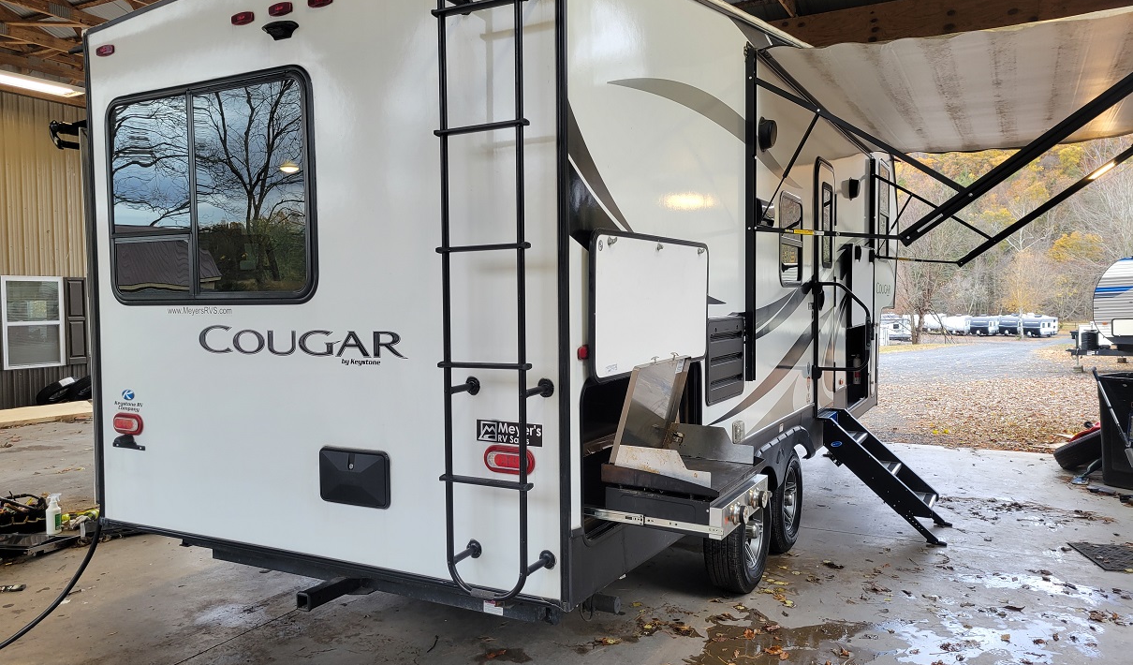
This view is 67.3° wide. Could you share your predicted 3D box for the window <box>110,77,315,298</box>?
[{"bbox_3d":[-1.499,-0.578,3.543,1.255,0.920,0.055,0,2,28],"label":"window"}]

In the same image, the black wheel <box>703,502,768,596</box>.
[{"bbox_3d":[1.054,1.216,5.204,0.215,0.700,0.700,0,2,28],"label":"black wheel"}]

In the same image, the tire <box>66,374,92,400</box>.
[{"bbox_3d":[-8.811,0.939,15.658,0.700,0.220,0.700,-30,-14,0],"label":"tire"}]

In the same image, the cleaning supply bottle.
[{"bbox_3d":[-3.640,1.293,6.050,0.110,0.288,0.092,0,2,16],"label":"cleaning supply bottle"}]

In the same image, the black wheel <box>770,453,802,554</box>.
[{"bbox_3d":[1.476,1.187,5.982,0.215,0.700,0.700,0,2,28],"label":"black wheel"}]

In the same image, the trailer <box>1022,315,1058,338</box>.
[{"bbox_3d":[66.400,-0.980,119.600,7.000,3.200,2.500,-2,2,-39],"label":"trailer"}]

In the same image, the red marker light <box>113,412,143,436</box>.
[{"bbox_3d":[-1.968,0.412,3.814,0.205,0.104,0.035,0,2,28],"label":"red marker light"}]

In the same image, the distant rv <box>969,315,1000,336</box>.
[{"bbox_3d":[61.200,-1.130,123.600,7.000,3.200,2.500,-2,2,-39],"label":"distant rv"}]

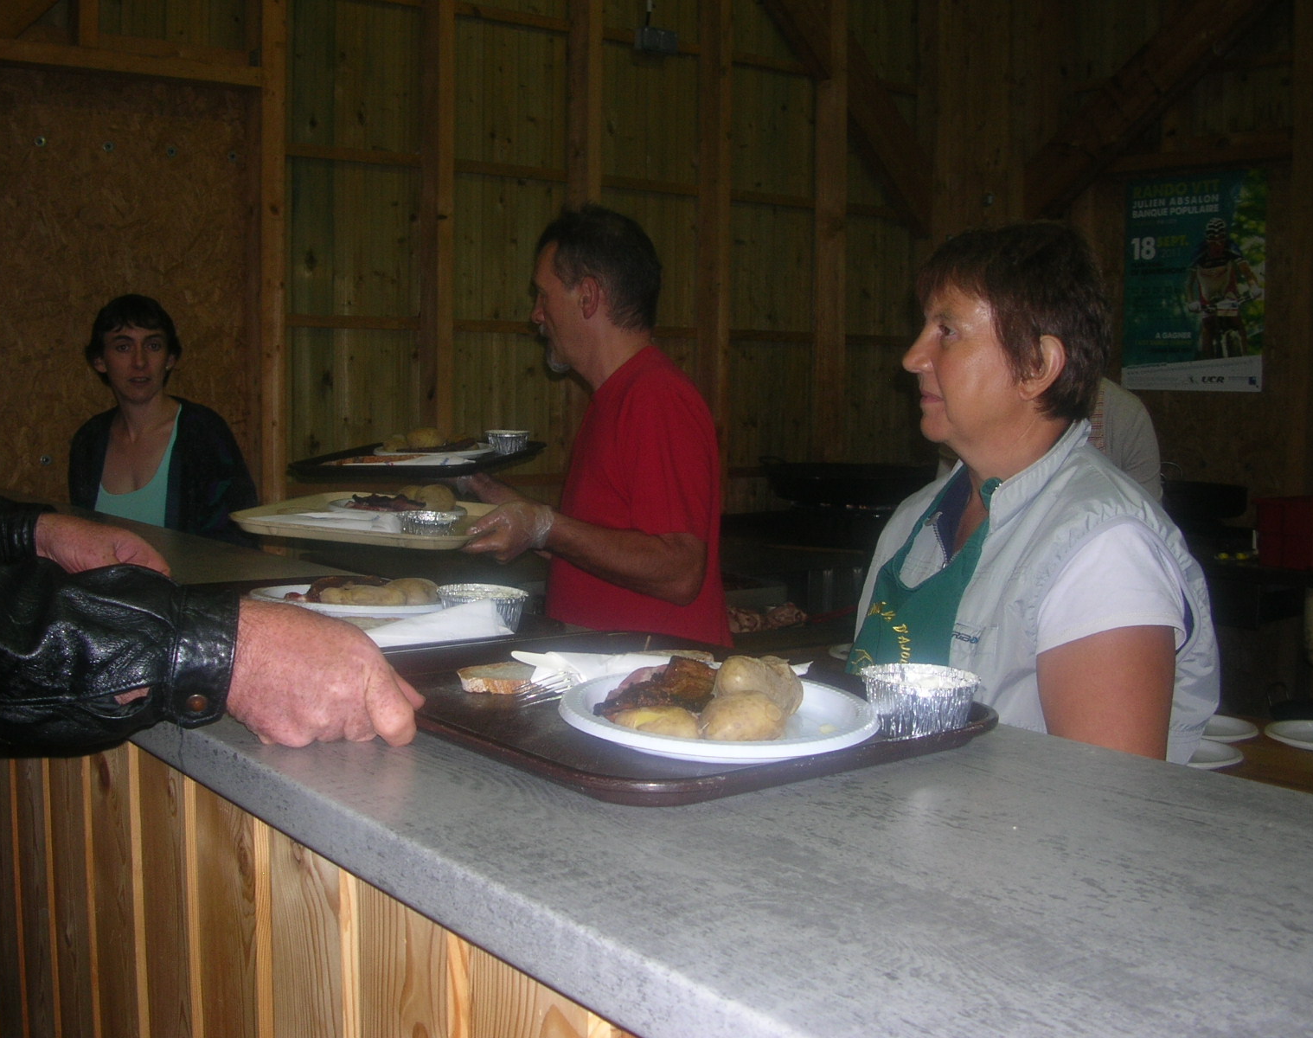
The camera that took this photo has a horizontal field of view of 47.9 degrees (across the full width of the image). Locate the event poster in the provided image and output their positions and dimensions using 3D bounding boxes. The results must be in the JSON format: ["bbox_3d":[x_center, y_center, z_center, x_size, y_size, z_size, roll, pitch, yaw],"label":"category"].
[{"bbox_3d":[1.843,-0.812,5.103,0.005,0.735,0.537,-4,7,-38],"label":"event poster"}]

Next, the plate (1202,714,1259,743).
[{"bbox_3d":[1.095,0.422,2.970,0.218,0.020,0.218,0,5,0],"label":"plate"}]

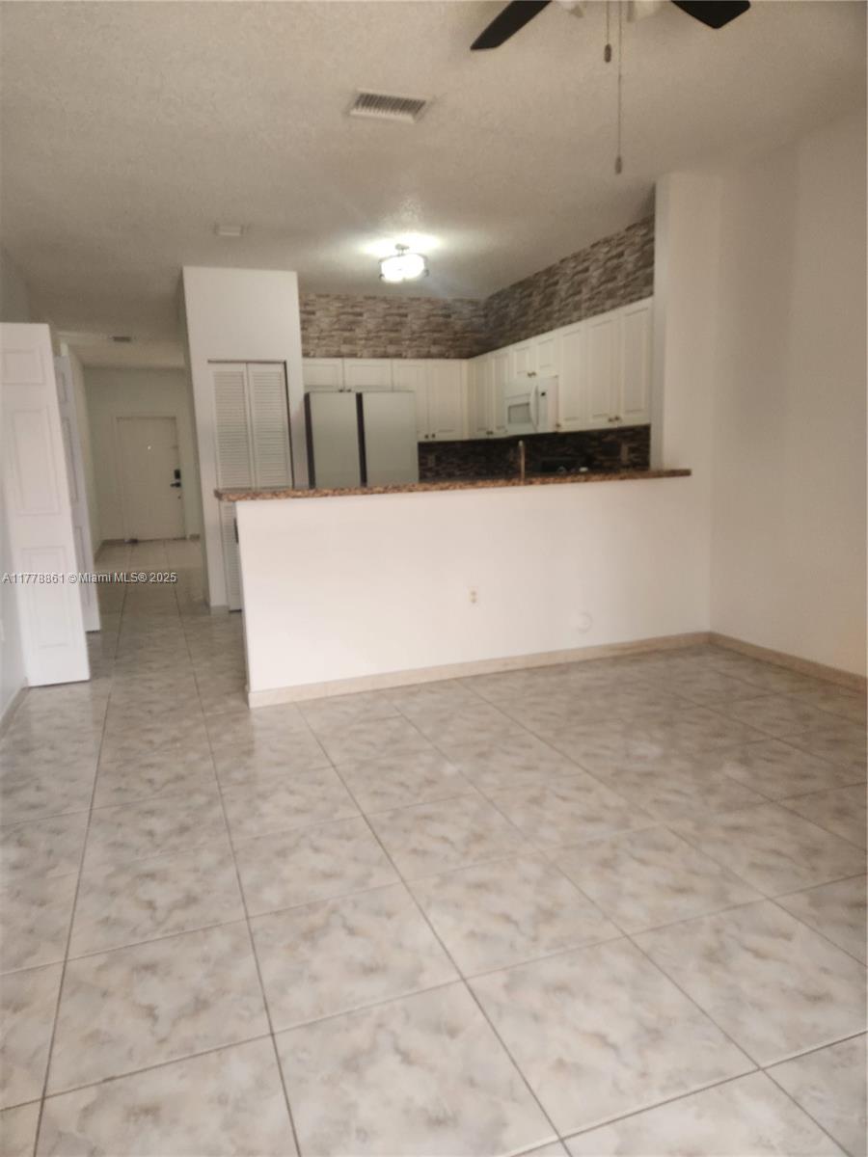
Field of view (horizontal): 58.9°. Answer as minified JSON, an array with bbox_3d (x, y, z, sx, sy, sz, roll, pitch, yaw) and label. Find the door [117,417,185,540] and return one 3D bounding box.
[{"bbox_3d":[-4.661,-1.662,12.703,0.915,2.030,0.060,-5,10,-20],"label":"door"}]

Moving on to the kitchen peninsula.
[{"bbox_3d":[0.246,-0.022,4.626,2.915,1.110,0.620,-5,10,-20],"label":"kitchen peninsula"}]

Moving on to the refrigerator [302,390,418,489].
[{"bbox_3d":[-0.698,-0.702,6.903,0.910,1.780,0.830,-5,10,-20],"label":"refrigerator"}]

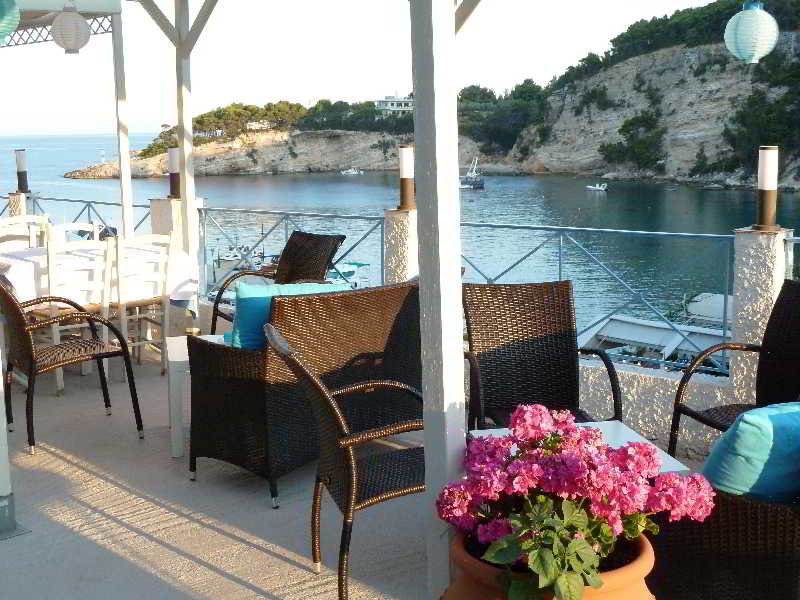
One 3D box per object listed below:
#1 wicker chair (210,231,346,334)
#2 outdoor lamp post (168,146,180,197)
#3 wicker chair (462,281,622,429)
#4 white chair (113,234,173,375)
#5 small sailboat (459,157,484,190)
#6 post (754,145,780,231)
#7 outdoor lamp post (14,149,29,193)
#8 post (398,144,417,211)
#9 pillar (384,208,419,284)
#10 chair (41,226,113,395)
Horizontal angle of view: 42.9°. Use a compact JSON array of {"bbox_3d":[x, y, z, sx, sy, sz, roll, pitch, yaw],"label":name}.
[{"bbox_3d":[-0.719,0.067,6.297,0.620,0.900,0.585,-10,13,-43],"label":"wicker chair"},{"bbox_3d":[-1.680,-0.945,7.576,0.120,0.368,0.120,7,13,42],"label":"outdoor lamp post"},{"bbox_3d":[0.530,0.413,4.078,0.585,0.900,0.620,-2,10,-6],"label":"wicker chair"},{"bbox_3d":[-1.780,0.031,6.601,0.410,0.920,0.450,-10,13,-40],"label":"white chair"},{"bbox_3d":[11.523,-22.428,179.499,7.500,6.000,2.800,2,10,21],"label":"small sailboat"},{"bbox_3d":[1.619,-0.496,4.456,0.120,0.368,0.120,7,13,42],"label":"post"},{"bbox_3d":[-3.269,-1.115,8.804,0.120,0.368,0.120,7,13,42],"label":"outdoor lamp post"},{"bbox_3d":[0.051,-0.724,6.022,0.120,0.368,0.120,-1,10,0],"label":"post"},{"bbox_3d":[0.068,-0.013,6.142,0.200,1.073,0.200,7,13,42],"label":"pillar"},{"bbox_3d":[-2.079,0.083,6.334,0.410,0.920,0.450,-10,13,-40],"label":"chair"}]

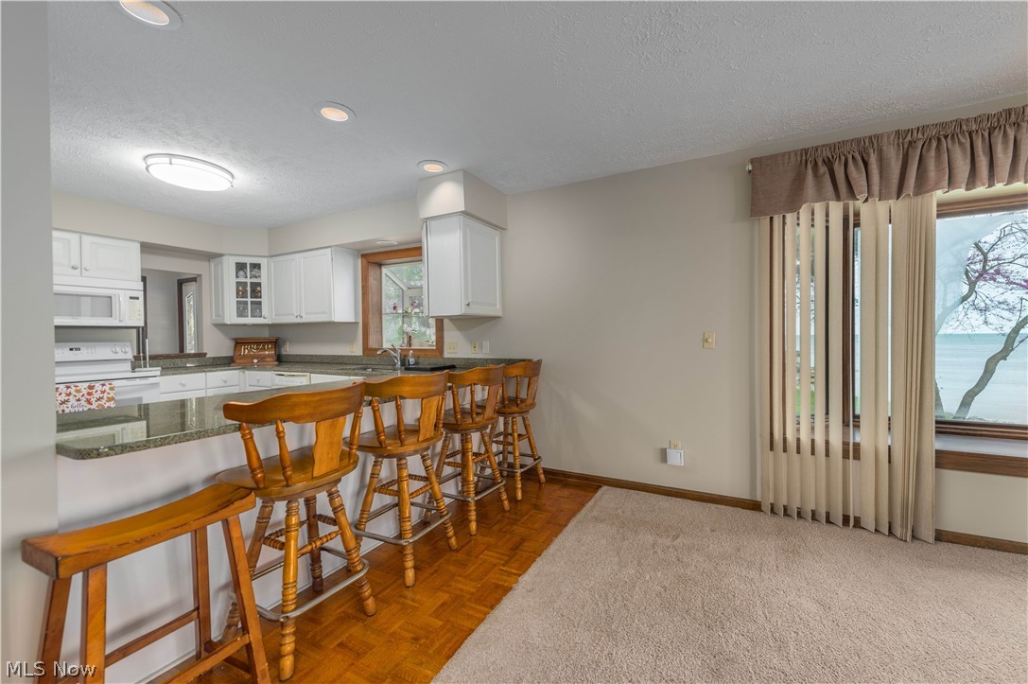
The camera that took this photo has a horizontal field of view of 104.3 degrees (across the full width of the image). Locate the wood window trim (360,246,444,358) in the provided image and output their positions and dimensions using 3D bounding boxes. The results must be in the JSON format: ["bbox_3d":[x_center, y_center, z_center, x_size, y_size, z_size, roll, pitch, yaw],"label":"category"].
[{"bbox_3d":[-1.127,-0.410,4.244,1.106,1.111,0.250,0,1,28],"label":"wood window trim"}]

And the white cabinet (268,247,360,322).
[{"bbox_3d":[-2.297,-0.600,4.564,1.105,0.770,0.319,0,1,28],"label":"white cabinet"}]

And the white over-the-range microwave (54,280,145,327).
[{"bbox_3d":[-3.917,-0.361,3.604,0.389,0.426,0.771,0,1,28],"label":"white over-the-range microwave"}]

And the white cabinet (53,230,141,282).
[{"bbox_3d":[-3.955,-0.767,3.608,0.319,0.385,0.786,0,1,28],"label":"white cabinet"}]

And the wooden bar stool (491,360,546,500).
[{"bbox_3d":[-0.018,0.654,3.169,0.470,0.985,0.530,0,1,40],"label":"wooden bar stool"}]

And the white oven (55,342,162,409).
[{"bbox_3d":[-3.767,0.593,3.541,0.709,1.165,0.765,0,1,28],"label":"white oven"}]

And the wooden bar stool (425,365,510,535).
[{"bbox_3d":[-0.302,0.663,2.663,0.470,0.985,0.530,0,1,38],"label":"wooden bar stool"}]

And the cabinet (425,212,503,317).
[{"bbox_3d":[-0.408,-0.603,3.417,0.349,0.770,0.587,0,1,28],"label":"cabinet"}]

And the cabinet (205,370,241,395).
[{"bbox_3d":[-3.359,0.731,4.416,0.614,0.860,0.340,0,1,28],"label":"cabinet"}]

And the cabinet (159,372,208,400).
[{"bbox_3d":[-3.530,0.737,4.091,0.614,0.860,0.395,0,1,28],"label":"cabinet"}]

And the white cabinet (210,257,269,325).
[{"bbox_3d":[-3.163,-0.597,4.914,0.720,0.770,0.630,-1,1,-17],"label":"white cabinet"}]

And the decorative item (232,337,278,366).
[{"bbox_3d":[-2.885,0.110,4.536,0.440,0.300,0.280,-1,1,-16],"label":"decorative item"}]

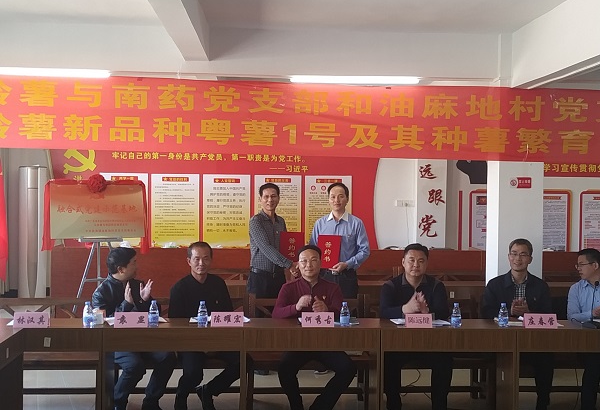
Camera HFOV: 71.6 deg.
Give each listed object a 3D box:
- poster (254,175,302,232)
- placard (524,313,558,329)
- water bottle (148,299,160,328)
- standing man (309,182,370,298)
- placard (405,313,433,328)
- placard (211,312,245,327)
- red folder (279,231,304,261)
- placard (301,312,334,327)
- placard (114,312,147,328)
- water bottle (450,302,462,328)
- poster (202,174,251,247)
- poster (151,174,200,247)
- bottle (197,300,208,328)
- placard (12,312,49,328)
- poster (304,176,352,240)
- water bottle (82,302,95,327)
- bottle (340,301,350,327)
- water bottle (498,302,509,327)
[{"bbox_3d":[-0.334,0.105,6.400,0.720,1.130,0.020,1,2,-3],"label":"poster"},{"bbox_3d":[1.569,0.754,2.710,0.210,0.092,0.070,1,2,-3],"label":"placard"},{"bbox_3d":[-0.920,0.687,2.630,0.064,0.166,0.064,1,2,-3],"label":"water bottle"},{"bbox_3d":[0.307,0.680,3.700,0.600,1.690,0.420,1,2,9],"label":"standing man"},{"bbox_3d":[0.769,0.753,2.690,0.175,0.090,0.065,1,2,-3],"label":"placard"},{"bbox_3d":[-0.452,0.715,2.603,0.206,0.092,0.045,1,2,-3],"label":"placard"},{"bbox_3d":[-0.062,0.379,3.560,0.205,0.287,0.015,1,2,-6],"label":"red folder"},{"bbox_3d":[0.117,0.726,2.637,0.206,0.092,0.045,1,2,-3],"label":"placard"},{"bbox_3d":[-1.039,0.708,2.567,0.206,0.092,0.045,1,2,-3],"label":"placard"},{"bbox_3d":[1.020,0.720,2.710,0.064,0.166,0.064,1,2,-3],"label":"water bottle"},{"bbox_3d":[-0.921,0.088,5.250,0.598,0.934,0.015,1,2,-3],"label":"poster"},{"bbox_3d":[-1.558,0.083,5.200,0.602,0.929,0.015,1,2,-3],"label":"poster"},{"bbox_3d":[-0.618,0.695,2.650,0.064,0.166,0.064,1,2,-3],"label":"bottle"},{"bbox_3d":[-1.668,0.718,2.585,0.212,0.092,0.070,1,2,-3],"label":"placard"},{"bbox_3d":[0.370,0.097,5.320,0.602,0.939,0.015,1,2,-3],"label":"poster"},{"bbox_3d":[-1.324,0.689,2.610,0.064,0.166,0.064,1,2,-3],"label":"water bottle"},{"bbox_3d":[0.291,0.702,2.667,0.062,0.156,0.062,1,2,-3],"label":"bottle"},{"bbox_3d":[1.338,0.723,2.730,0.062,0.156,0.062,1,2,-3],"label":"water bottle"}]

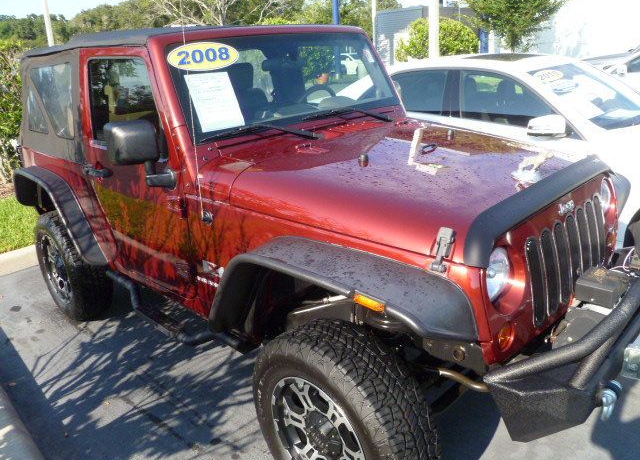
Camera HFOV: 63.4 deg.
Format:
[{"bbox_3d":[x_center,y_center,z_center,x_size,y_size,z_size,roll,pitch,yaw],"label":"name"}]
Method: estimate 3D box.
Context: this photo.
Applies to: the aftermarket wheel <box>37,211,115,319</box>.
[{"bbox_3d":[-1.676,0.235,3.536,0.756,0.756,0.260,15,27,42],"label":"aftermarket wheel"}]

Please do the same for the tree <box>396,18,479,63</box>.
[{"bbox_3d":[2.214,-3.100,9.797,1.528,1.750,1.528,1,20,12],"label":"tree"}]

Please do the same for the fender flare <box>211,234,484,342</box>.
[{"bbox_3d":[0.004,0.272,1.835,1.050,0.425,0.315,15,27,42],"label":"fender flare"}]

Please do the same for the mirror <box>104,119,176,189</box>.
[{"bbox_3d":[-0.740,-0.291,2.156,0.150,0.320,0.270,15,27,42],"label":"mirror"}]

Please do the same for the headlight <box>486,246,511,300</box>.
[{"bbox_3d":[0.527,0.128,1.616,0.100,0.184,0.184,15,27,42],"label":"headlight"}]

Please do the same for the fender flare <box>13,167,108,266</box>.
[{"bbox_3d":[-1.663,-0.114,3.283,0.970,0.460,0.160,15,27,42],"label":"fender flare"}]

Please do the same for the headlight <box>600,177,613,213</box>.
[{"bbox_3d":[1.248,-0.162,2.312,0.100,0.184,0.184,15,27,42],"label":"headlight"}]

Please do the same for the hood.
[{"bbox_3d":[0.476,-0.263,2.288,1.160,0.235,1.380,15,27,42],"label":"hood"}]

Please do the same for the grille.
[{"bbox_3d":[0.926,0.098,1.972,0.090,0.380,0.740,15,27,42],"label":"grille"}]

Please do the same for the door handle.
[{"bbox_3d":[-1.187,-0.308,2.750,0.260,0.060,0.065,15,27,42],"label":"door handle"}]

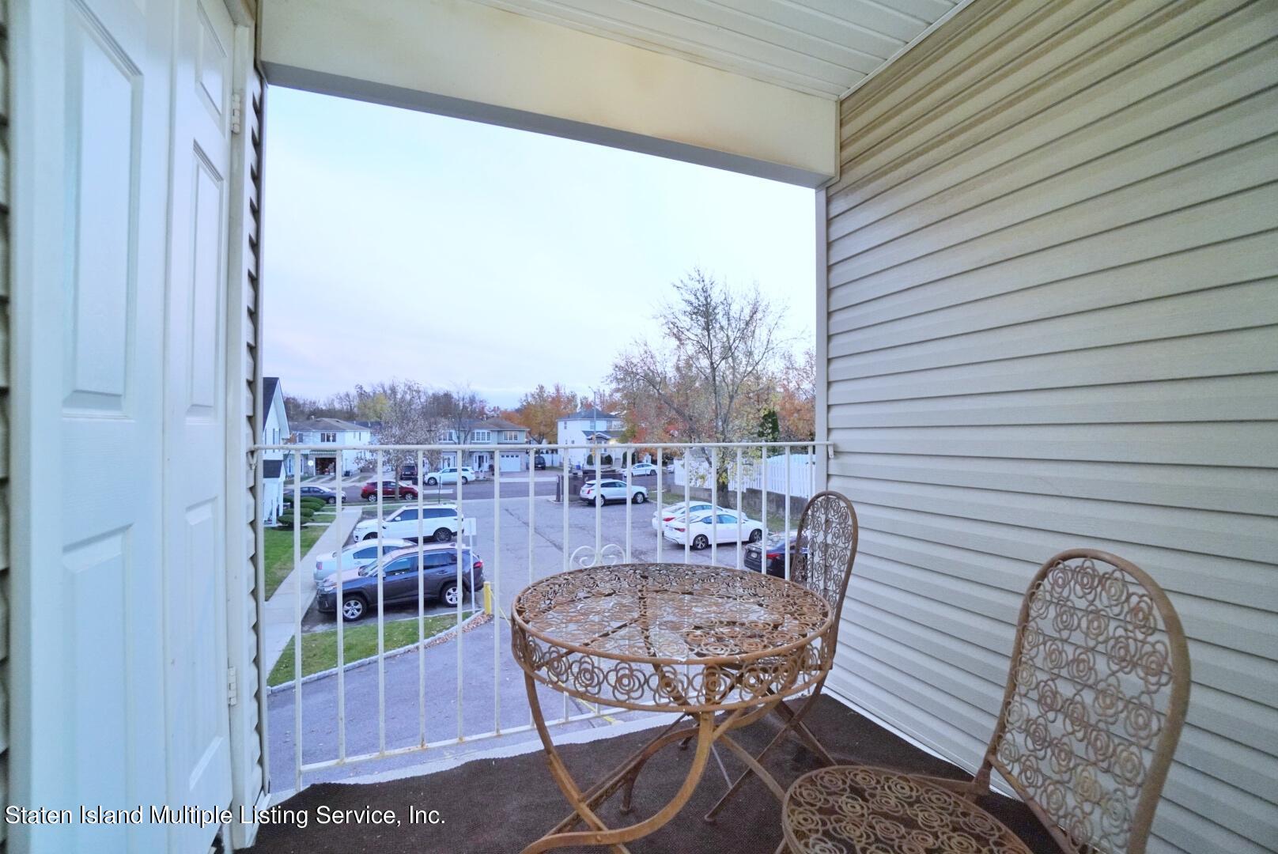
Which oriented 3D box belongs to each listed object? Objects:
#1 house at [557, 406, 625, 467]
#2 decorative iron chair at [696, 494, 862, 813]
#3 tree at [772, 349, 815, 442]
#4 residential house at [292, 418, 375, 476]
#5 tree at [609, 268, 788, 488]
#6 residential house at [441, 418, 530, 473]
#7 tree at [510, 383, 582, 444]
[{"bbox_3d":[-6.800,1.266,73.491,6.800,8.350,9.200,0,-1,-28],"label":"house"},{"bbox_3d":[0.415,0.661,1.704,0.480,0.910,0.400,0,-1,-7],"label":"decorative iron chair"},{"bbox_3d":[13.600,-0.877,45.010,6.000,11.600,6.000,0,-1,0],"label":"tree"},{"bbox_3d":[-38.200,2.239,65.282,7.800,6.750,10.000,0,-1,-11],"label":"residential house"},{"bbox_3d":[3.700,-2.440,33.024,10.800,14.500,9.500,0,-1,0],"label":"tree"},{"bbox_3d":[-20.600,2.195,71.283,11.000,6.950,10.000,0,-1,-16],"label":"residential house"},{"bbox_3d":[-15.000,-0.560,84.009,10.800,12.500,9.500,0,-1,0],"label":"tree"}]

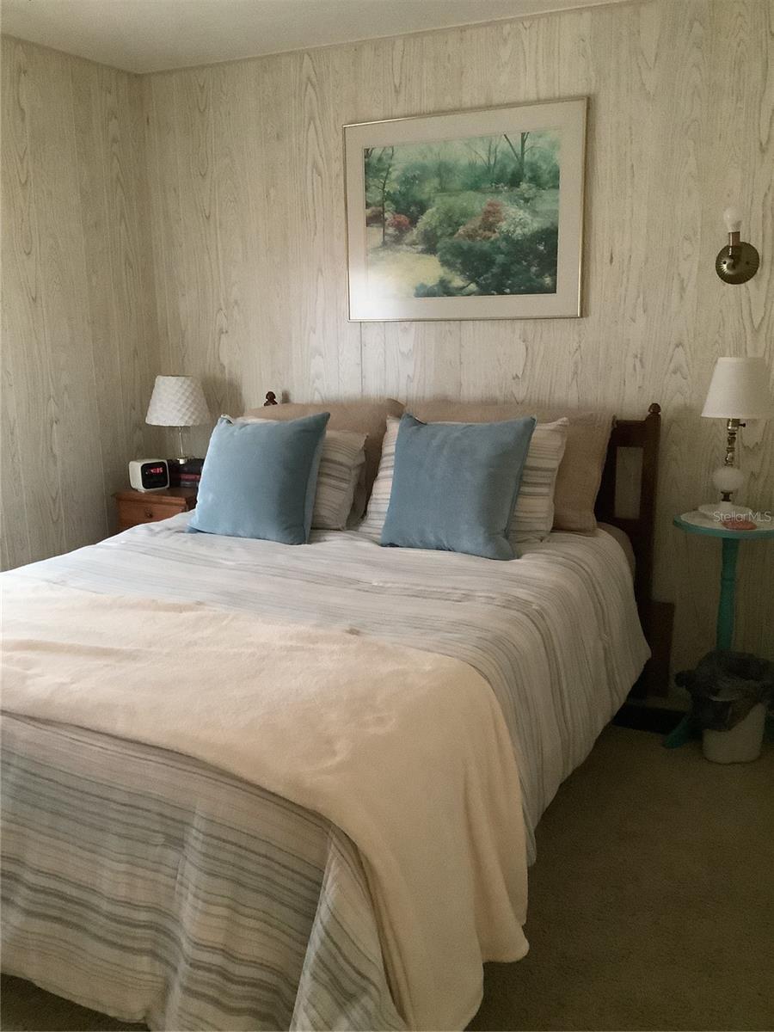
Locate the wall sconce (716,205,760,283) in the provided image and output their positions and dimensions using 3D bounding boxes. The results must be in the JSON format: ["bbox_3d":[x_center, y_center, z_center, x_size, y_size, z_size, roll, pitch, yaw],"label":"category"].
[{"bbox_3d":[1.068,-0.822,2.824,0.127,0.222,0.135,5,15,25],"label":"wall sconce"}]

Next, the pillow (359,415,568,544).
[{"bbox_3d":[0.238,-0.131,2.982,0.615,0.430,0.175,5,-16,25],"label":"pillow"}]

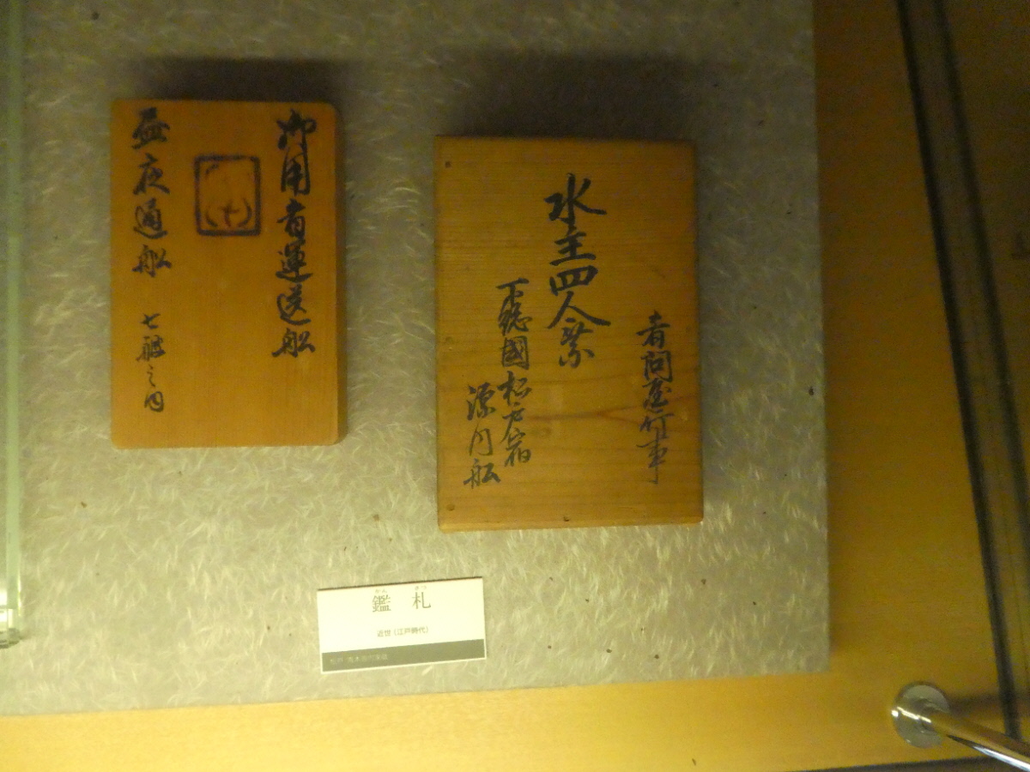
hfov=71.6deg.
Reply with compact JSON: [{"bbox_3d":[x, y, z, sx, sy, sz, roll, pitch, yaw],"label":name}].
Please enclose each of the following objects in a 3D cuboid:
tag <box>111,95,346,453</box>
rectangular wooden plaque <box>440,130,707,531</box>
[{"bbox_3d":[-0.167,-0.064,0.422,0.126,0.023,0.200,-1,89,-5],"label":"tag"},{"bbox_3d":[0.031,-0.031,0.428,0.154,0.026,0.227,-1,89,-5],"label":"rectangular wooden plaque"}]

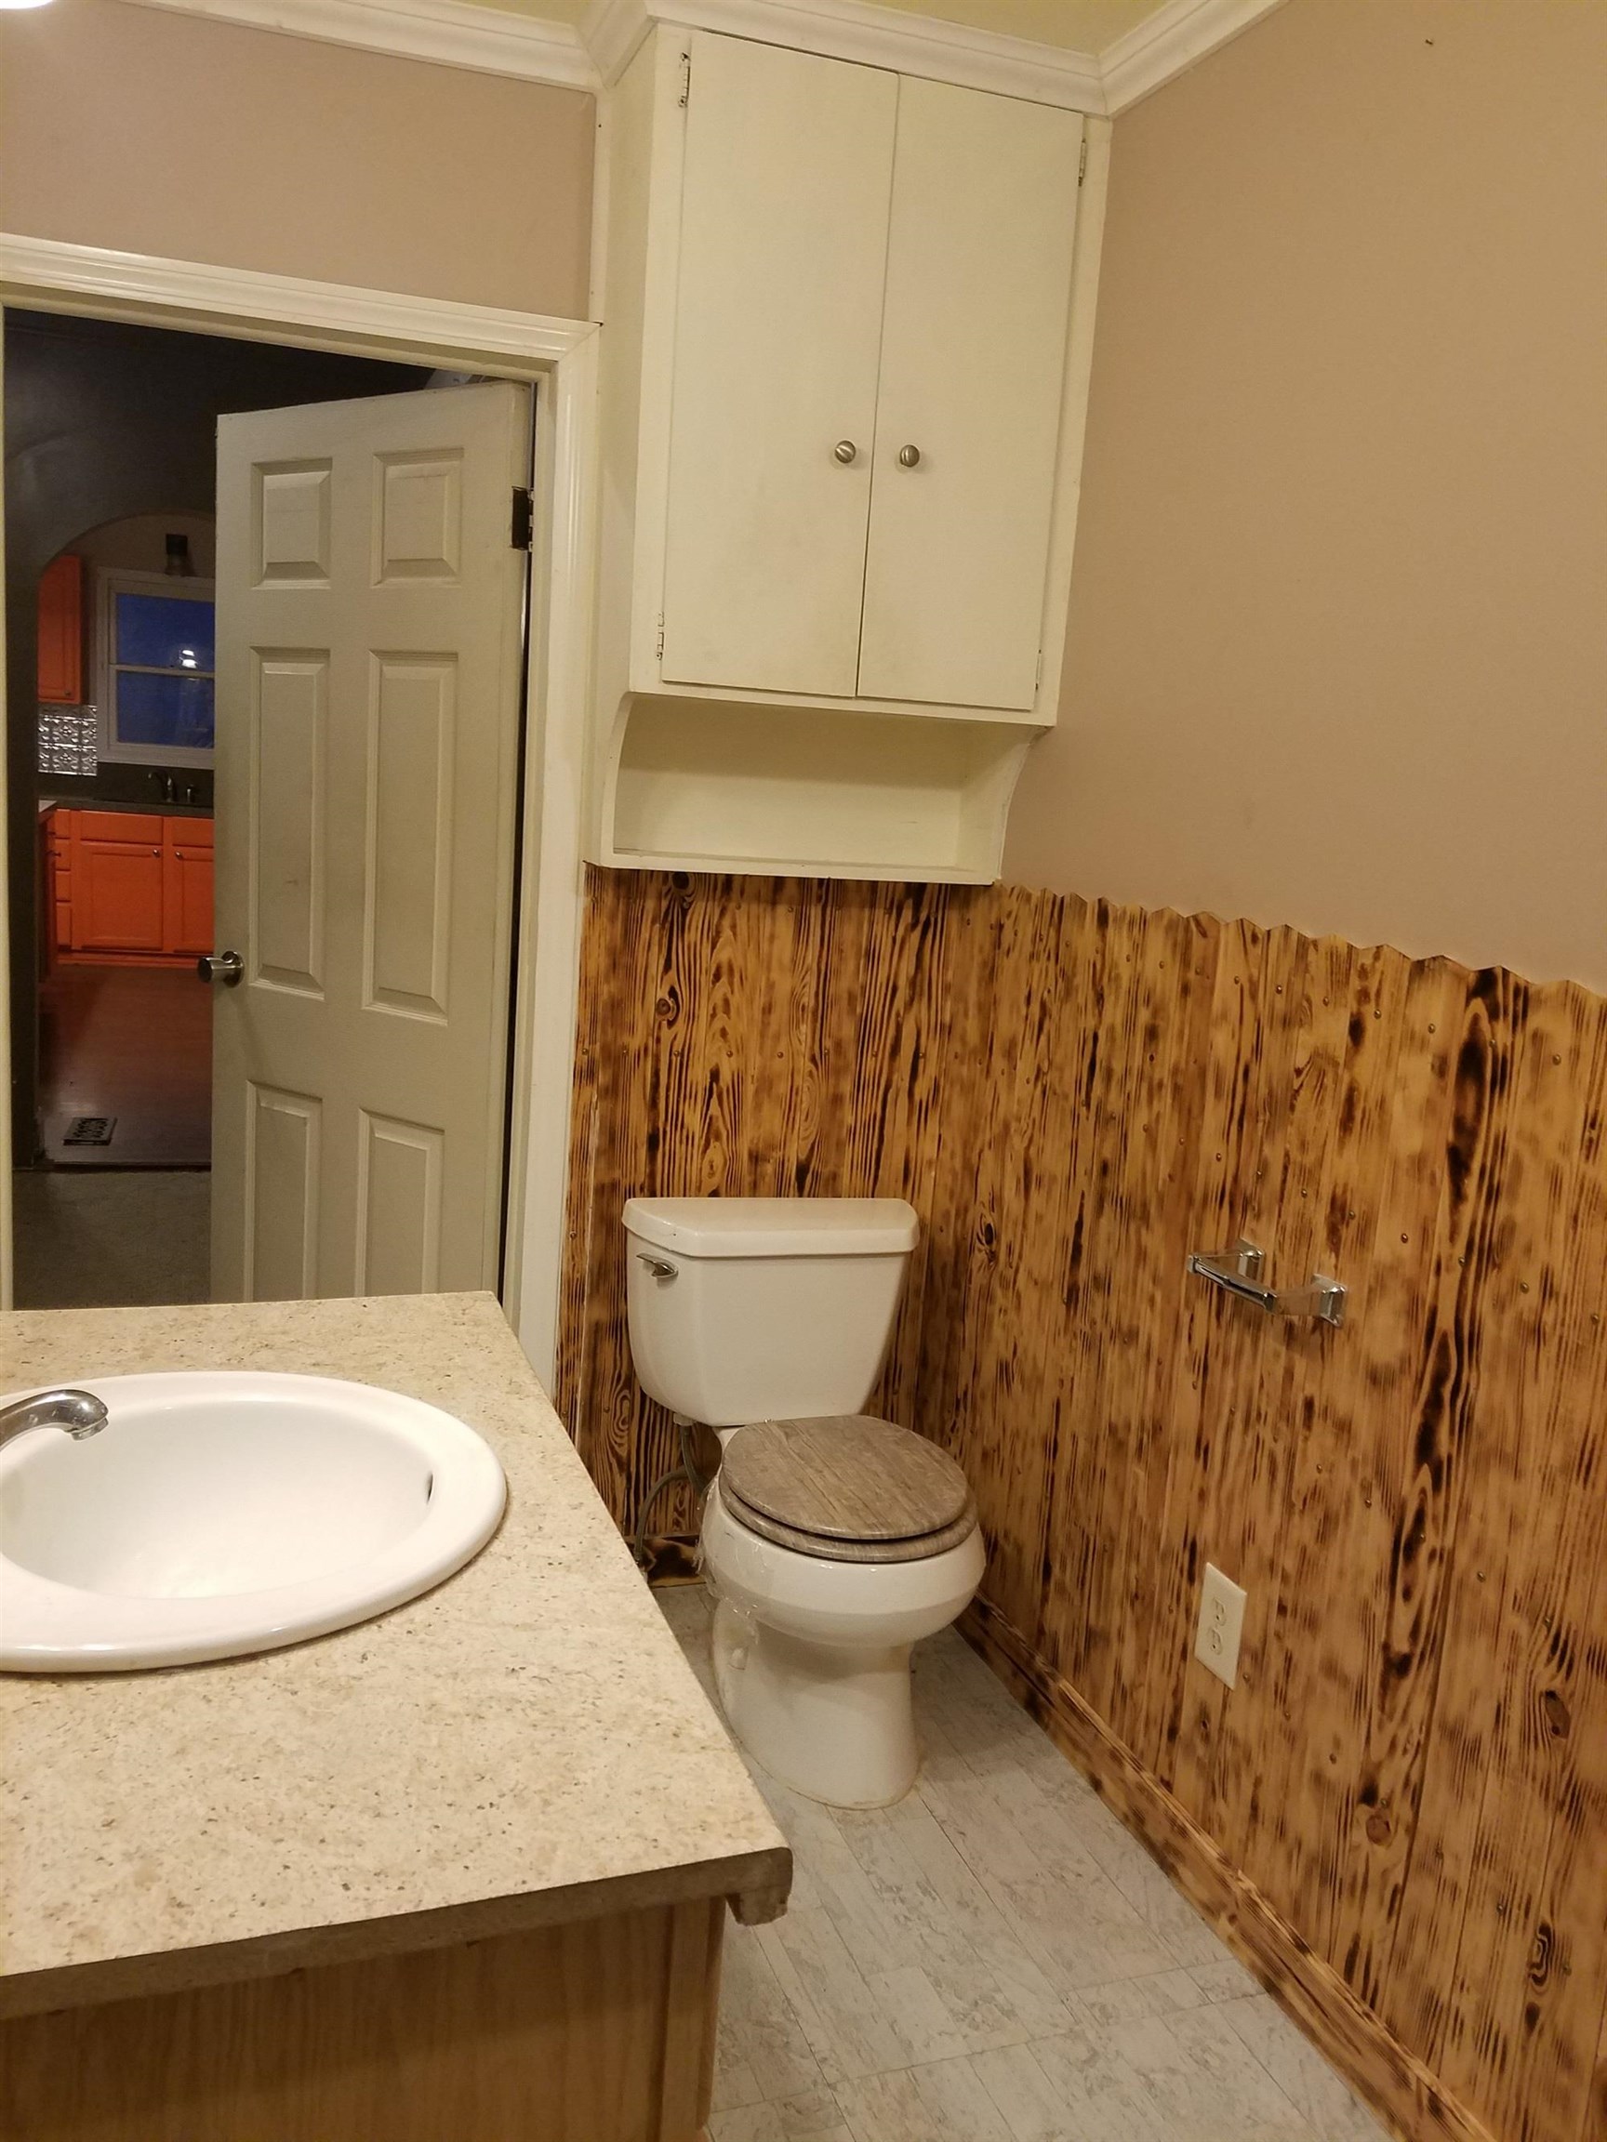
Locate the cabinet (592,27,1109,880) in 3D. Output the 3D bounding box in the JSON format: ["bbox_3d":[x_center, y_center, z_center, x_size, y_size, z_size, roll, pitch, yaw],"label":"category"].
[{"bbox_3d":[0.049,-0.850,2.431,0.673,1.110,0.258,0,12,-20],"label":"cabinet"}]

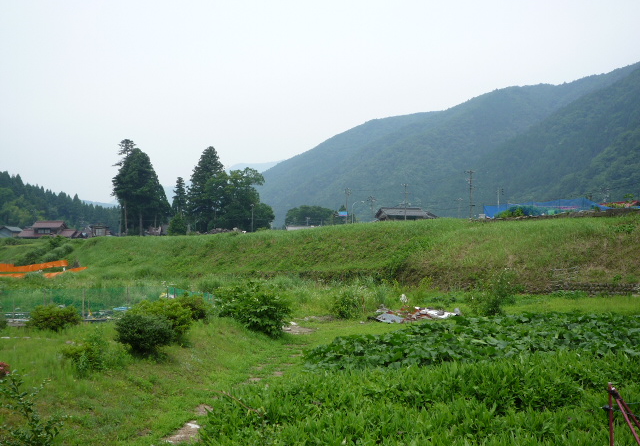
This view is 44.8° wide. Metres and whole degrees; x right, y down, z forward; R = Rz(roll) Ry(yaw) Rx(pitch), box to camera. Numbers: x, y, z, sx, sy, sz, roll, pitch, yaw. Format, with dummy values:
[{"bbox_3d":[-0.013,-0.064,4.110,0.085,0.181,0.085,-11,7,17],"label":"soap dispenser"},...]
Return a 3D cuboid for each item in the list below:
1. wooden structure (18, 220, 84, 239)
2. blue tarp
[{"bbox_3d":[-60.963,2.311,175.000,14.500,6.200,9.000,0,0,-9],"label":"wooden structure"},{"bbox_3d":[15.460,-1.016,53.000,8.737,1.450,3.000,0,0,0],"label":"blue tarp"}]

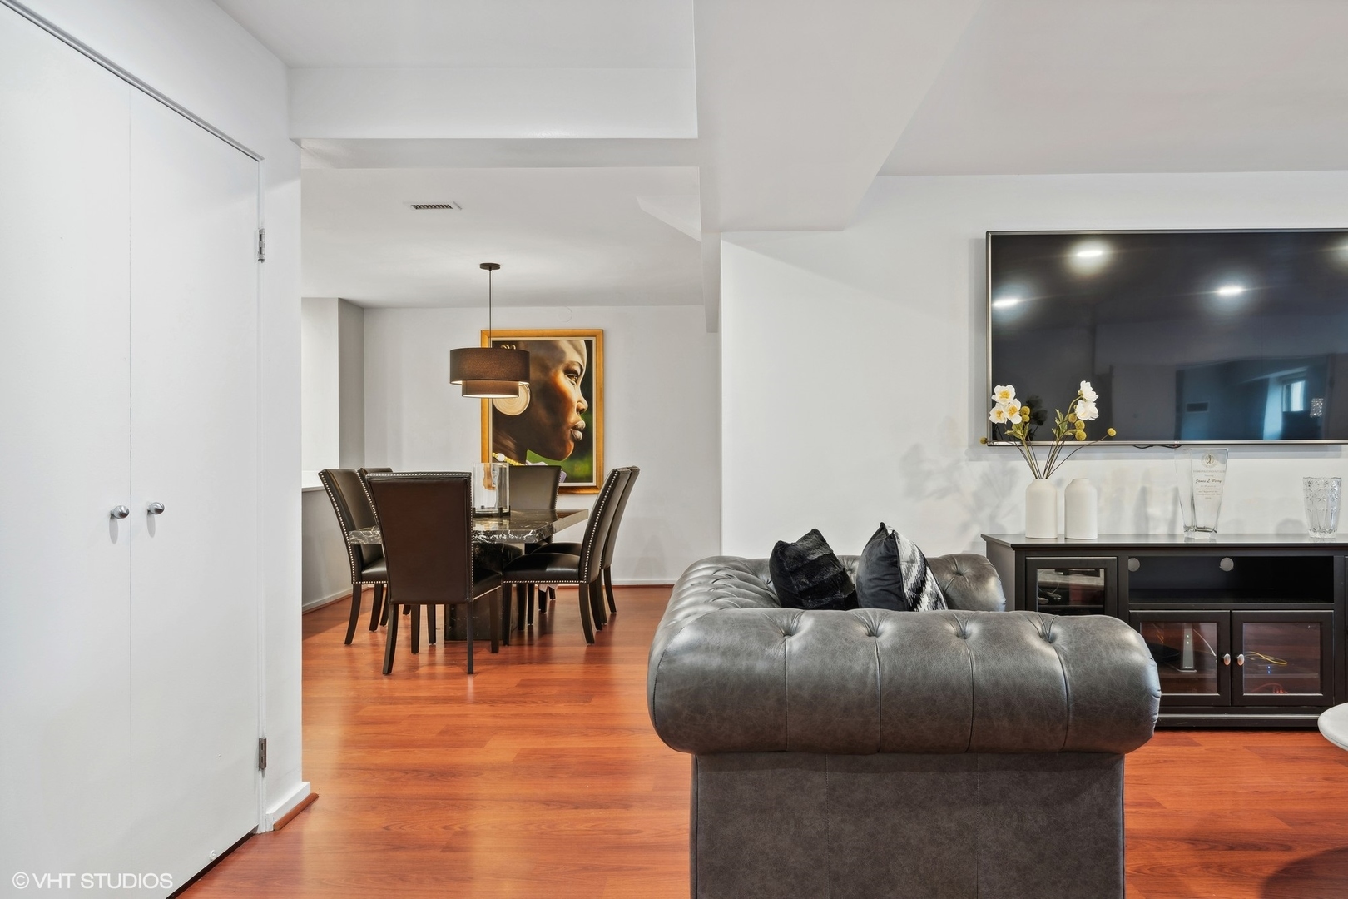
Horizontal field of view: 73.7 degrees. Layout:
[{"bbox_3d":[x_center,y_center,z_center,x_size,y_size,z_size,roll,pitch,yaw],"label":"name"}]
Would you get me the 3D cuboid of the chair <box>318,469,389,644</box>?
[{"bbox_3d":[-1.813,0.663,5.775,0.715,1.085,0.525,0,0,4],"label":"chair"}]

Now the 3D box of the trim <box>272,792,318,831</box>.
[{"bbox_3d":[-1.245,1.195,2.972,0.020,0.020,0.258,0,0,3],"label":"trim"}]

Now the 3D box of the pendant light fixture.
[{"bbox_3d":[-1.175,-0.757,5.743,0.505,0.840,0.505,0,0,2],"label":"pendant light fixture"}]

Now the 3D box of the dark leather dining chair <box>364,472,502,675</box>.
[{"bbox_3d":[-1.265,0.635,4.840,0.530,1.055,0.695,0,0,0],"label":"dark leather dining chair"}]

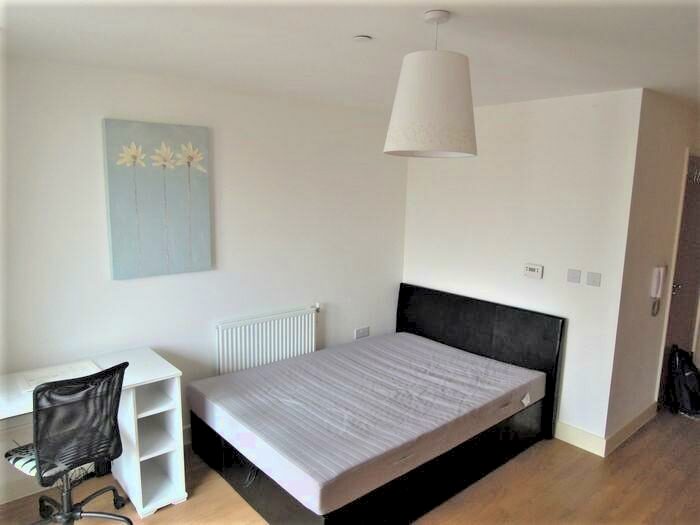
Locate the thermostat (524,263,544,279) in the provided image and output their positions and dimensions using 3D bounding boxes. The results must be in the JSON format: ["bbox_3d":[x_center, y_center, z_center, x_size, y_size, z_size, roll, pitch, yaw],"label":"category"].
[{"bbox_3d":[1.325,0.062,3.491,0.030,0.092,0.143,-7,11,-41],"label":"thermostat"}]

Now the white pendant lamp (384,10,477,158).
[{"bbox_3d":[0.308,-0.643,1.765,0.345,0.488,0.345,1,9,0],"label":"white pendant lamp"}]

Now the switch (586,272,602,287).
[{"bbox_3d":[1.603,0.111,3.192,0.012,0.087,0.087,-7,11,-41],"label":"switch"}]

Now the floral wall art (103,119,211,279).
[{"bbox_3d":[-1.125,-0.364,2.920,0.600,0.900,0.033,-7,11,-41],"label":"floral wall art"}]

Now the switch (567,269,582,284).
[{"bbox_3d":[1.517,0.094,3.287,0.012,0.087,0.087,-7,11,-41],"label":"switch"}]

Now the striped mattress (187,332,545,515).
[{"bbox_3d":[0.165,0.851,3.215,1.957,0.169,1.350,-7,11,-41],"label":"striped mattress"}]

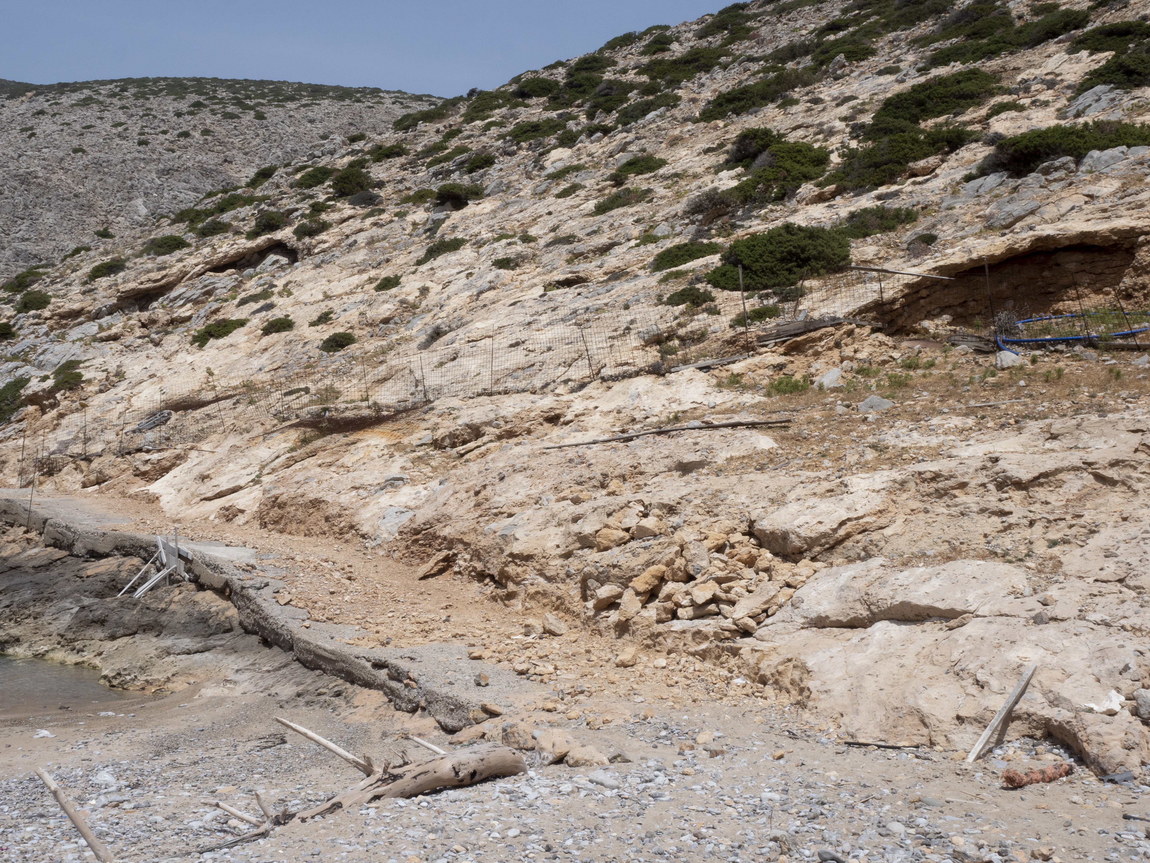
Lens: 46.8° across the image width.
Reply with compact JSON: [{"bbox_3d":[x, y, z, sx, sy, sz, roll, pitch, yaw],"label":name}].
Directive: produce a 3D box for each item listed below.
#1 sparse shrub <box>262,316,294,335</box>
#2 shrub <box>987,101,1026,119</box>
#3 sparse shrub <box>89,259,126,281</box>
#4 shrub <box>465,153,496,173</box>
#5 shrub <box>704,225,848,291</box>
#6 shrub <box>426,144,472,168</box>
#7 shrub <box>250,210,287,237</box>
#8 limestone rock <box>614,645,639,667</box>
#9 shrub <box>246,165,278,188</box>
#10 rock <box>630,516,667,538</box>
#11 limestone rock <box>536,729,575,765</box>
[{"bbox_3d":[-7.139,-2.542,32.000,0.776,0.389,0.680,0,-1,0],"label":"sparse shrub"},{"bbox_3d":[12.020,-8.955,37.000,1.101,0.525,0.881,0,-3,0],"label":"shrub"},{"bbox_3d":[-17.578,-6.068,50.000,1.344,0.732,1.210,0,-2,0],"label":"sparse shrub"},{"bbox_3d":[-4.098,-11.725,58.000,1.293,0.814,1.164,0,-2,0],"label":"shrub"},{"bbox_3d":[3.438,-2.944,22.500,2.400,1.120,1.800,0,-1,0],"label":"shrub"},{"bbox_3d":[-4.750,-10.361,50.000,1.700,0.800,1.300,0,-1,0],"label":"shrub"},{"bbox_3d":[-10.375,-7.043,45.000,1.210,0.821,1.060,0,-1,0],"label":"shrub"},{"bbox_3d":[0.362,1.589,9.400,0.165,0.135,0.140,0,-1,0],"label":"limestone rock"},{"bbox_3d":[-16.493,-13.417,70.000,1.700,1.150,1.500,0,-1,0],"label":"shrub"},{"bbox_3d":[0.764,0.991,13.700,0.359,0.209,0.305,0,-2,0],"label":"rock"},{"bbox_3d":[-0.108,1.756,7.400,0.210,0.190,0.190,0,-1,0],"label":"limestone rock"}]

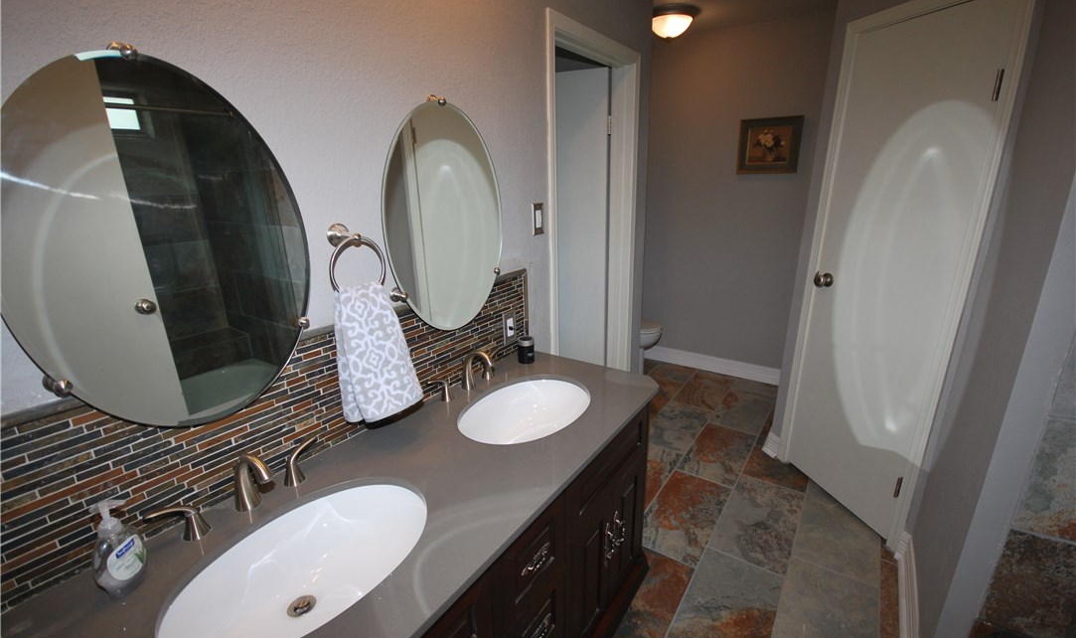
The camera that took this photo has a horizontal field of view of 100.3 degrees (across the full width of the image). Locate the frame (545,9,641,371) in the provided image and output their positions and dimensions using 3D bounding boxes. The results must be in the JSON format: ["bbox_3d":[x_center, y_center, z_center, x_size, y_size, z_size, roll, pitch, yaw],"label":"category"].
[{"bbox_3d":[0.256,-0.214,2.254,0.140,2.103,0.825,10,20,34],"label":"frame"}]

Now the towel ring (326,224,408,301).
[{"bbox_3d":[-0.453,-0.137,1.085,0.090,0.180,0.153,10,20,34],"label":"towel ring"}]

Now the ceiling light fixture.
[{"bbox_3d":[0.783,-1.737,2.674,0.345,0.135,0.345,10,20,34],"label":"ceiling light fixture"}]

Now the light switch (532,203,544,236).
[{"bbox_3d":[0.005,-0.389,1.750,0.012,0.118,0.074,10,20,34],"label":"light switch"}]

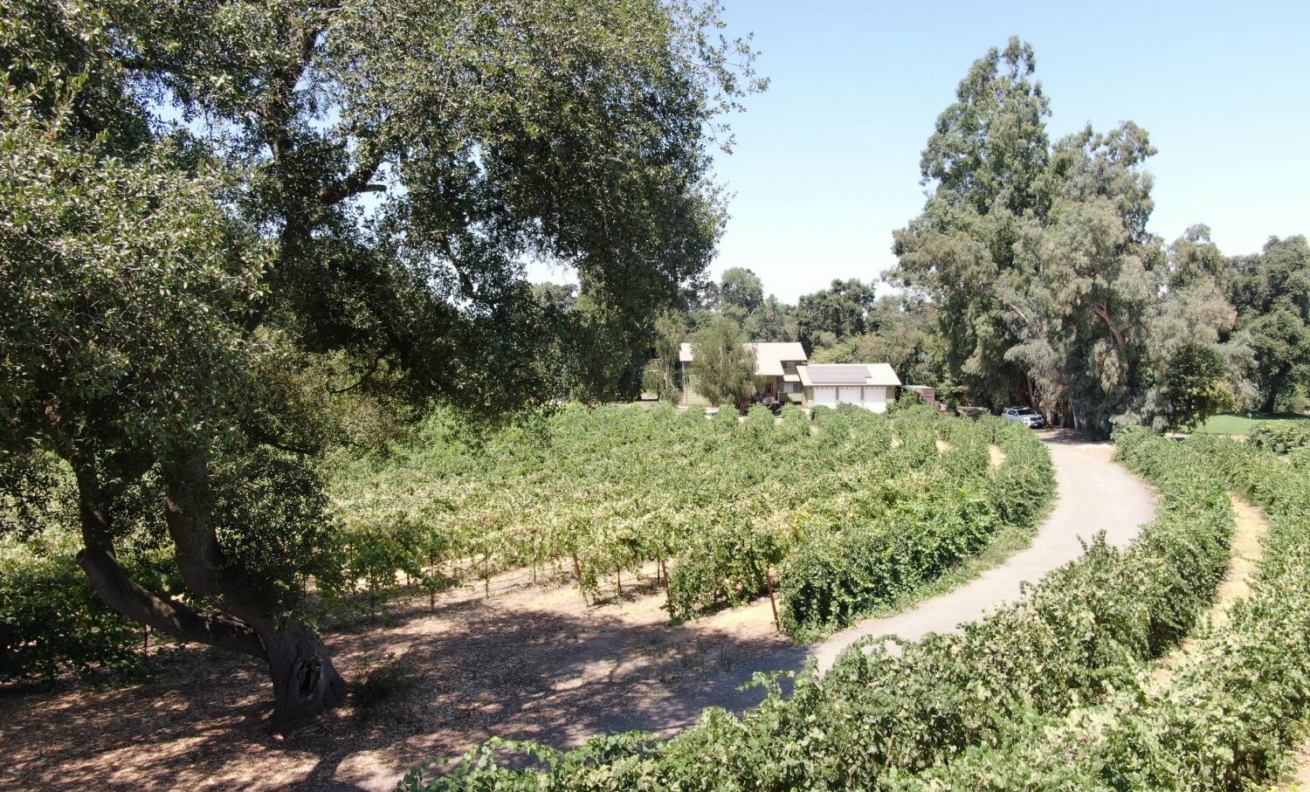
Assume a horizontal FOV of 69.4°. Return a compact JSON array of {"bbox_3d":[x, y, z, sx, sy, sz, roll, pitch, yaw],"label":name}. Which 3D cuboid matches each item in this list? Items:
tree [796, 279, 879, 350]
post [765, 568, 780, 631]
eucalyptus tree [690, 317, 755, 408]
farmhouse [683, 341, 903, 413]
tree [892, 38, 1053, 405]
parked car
[{"bbox_3d":[27.921,-8.983,144.731,12.700,18.200,12.000,0,3,0],"label":"tree"},{"bbox_3d":[3.048,5.234,24.500,0.100,1.720,0.100,-11,8,1],"label":"post"},{"bbox_3d":[7.482,-3.527,103.954,7.200,10.400,6.800,0,3,0],"label":"eucalyptus tree"},{"bbox_3d":[15.600,-2.656,114.511,25.500,7.600,13.000,0,3,-1],"label":"farmhouse"},{"bbox_3d":[33.925,-17.658,100.239,17.200,40.000,16.500,0,3,0],"label":"tree"},{"bbox_3d":[35.683,2.059,91.500,1.930,1.800,4.800,0,3,-9],"label":"parked car"}]

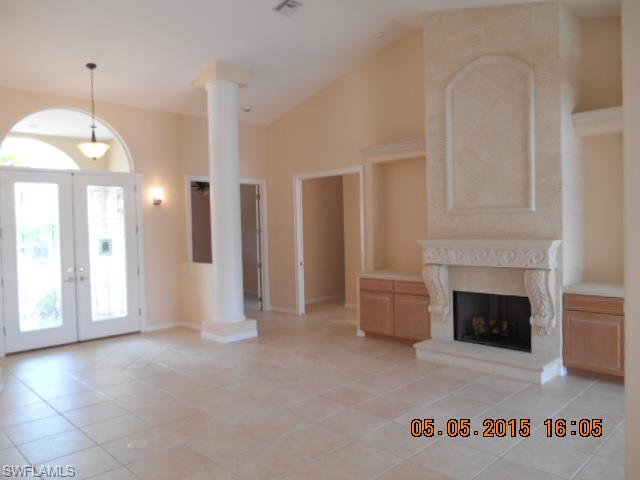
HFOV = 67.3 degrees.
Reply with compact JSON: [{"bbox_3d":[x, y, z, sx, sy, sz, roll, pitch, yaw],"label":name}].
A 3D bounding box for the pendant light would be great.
[{"bbox_3d":[-2.954,-1.651,6.256,0.388,1.229,0.388,-3,2,-45],"label":"pendant light"}]

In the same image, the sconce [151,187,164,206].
[{"bbox_3d":[-2.583,-0.690,7.629,0.179,0.298,0.159,-3,2,-45],"label":"sconce"}]

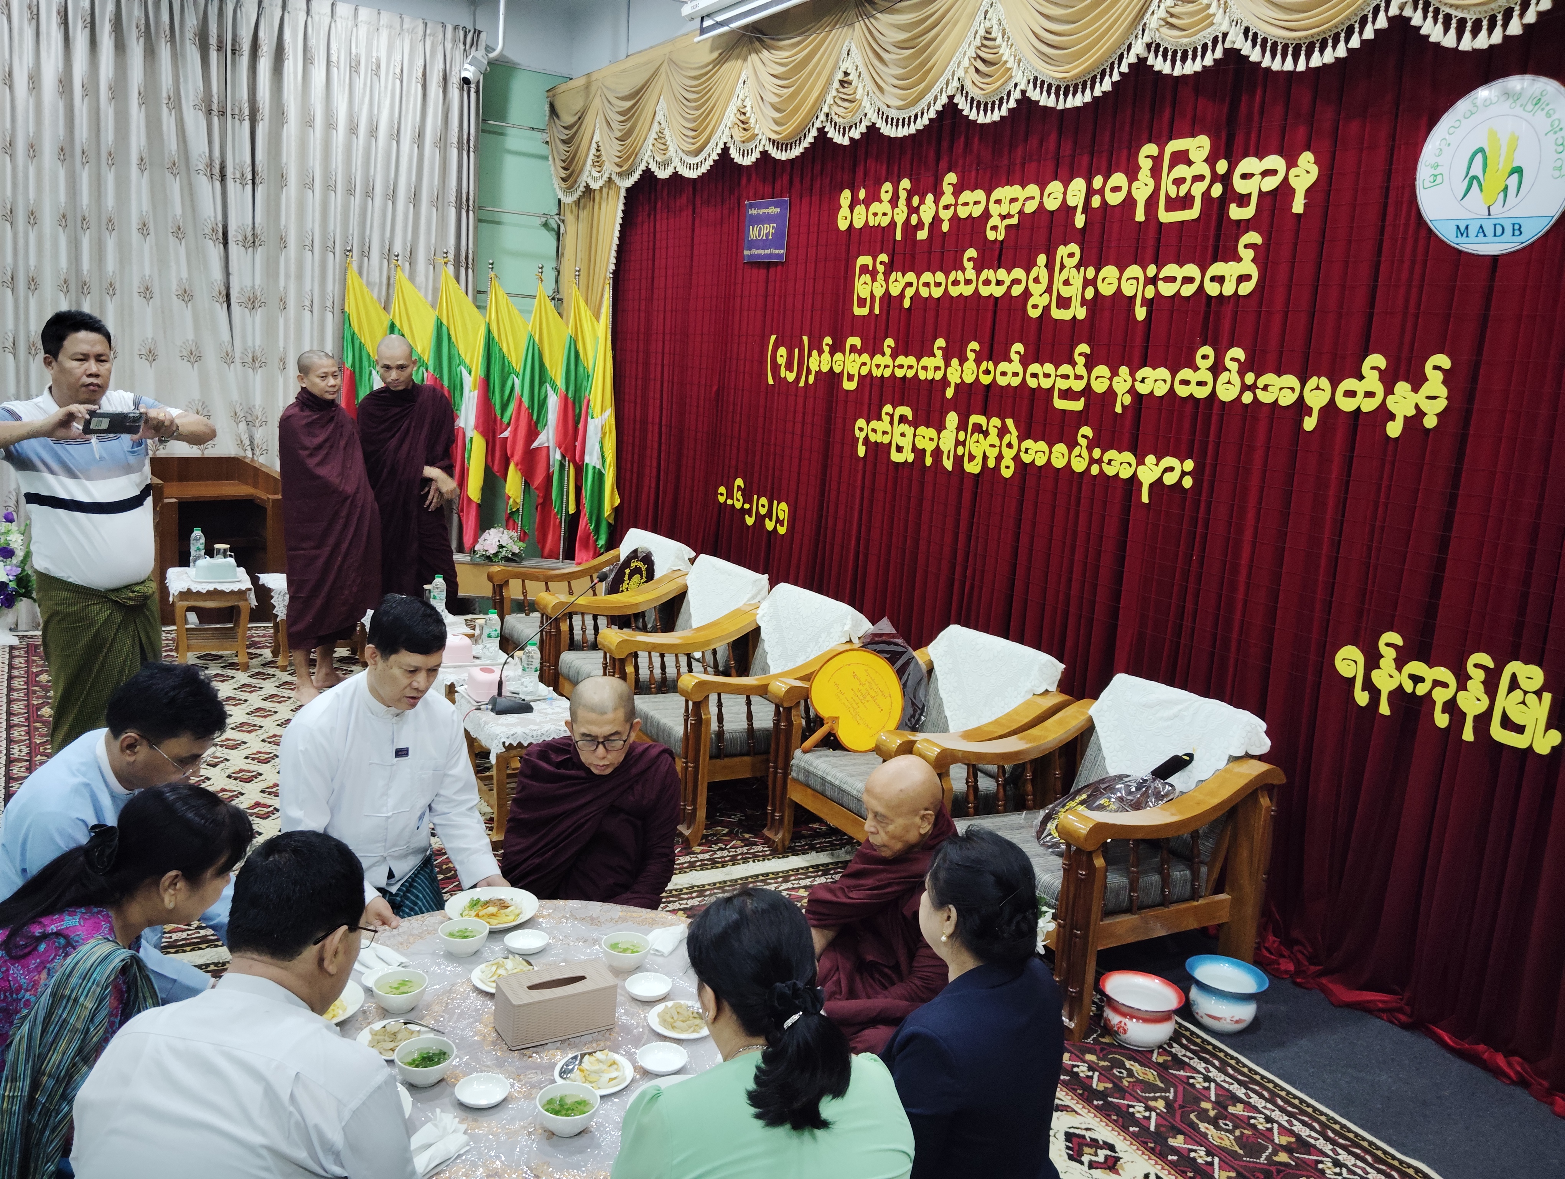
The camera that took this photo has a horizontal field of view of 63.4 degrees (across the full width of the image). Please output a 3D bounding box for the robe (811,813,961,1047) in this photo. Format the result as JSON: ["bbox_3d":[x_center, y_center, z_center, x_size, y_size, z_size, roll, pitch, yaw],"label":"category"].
[{"bbox_3d":[0.240,0.860,3.062,0.580,0.660,0.620,-2,12,-32],"label":"robe"}]

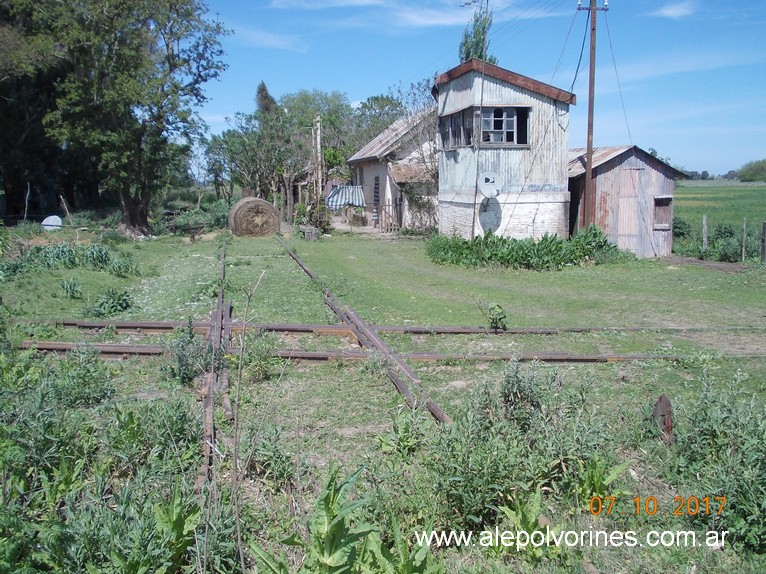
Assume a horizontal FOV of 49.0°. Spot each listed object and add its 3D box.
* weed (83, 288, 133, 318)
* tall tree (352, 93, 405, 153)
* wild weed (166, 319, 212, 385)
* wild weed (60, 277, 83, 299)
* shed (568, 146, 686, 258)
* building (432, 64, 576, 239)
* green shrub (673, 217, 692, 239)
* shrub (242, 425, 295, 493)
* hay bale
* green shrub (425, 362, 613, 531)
[{"bbox_3d":[-3.960,0.223,12.095,0.660,0.360,0.500,-3,8,-18],"label":"weed"},{"bbox_3d":[-0.266,-7.449,47.439,4.000,6.579,4.000,0,7,0],"label":"tall tree"},{"bbox_3d":[-1.862,0.604,7.951,0.420,0.580,0.380,-2,7,-13],"label":"wild weed"},{"bbox_3d":[-5.270,-0.004,14.193,0.360,0.340,0.330,-3,8,-20],"label":"wild weed"},{"bbox_3d":[5.901,-2.330,22.714,3.110,2.835,3.300,-2,8,-15],"label":"shed"},{"bbox_3d":[3.149,-3.334,22.454,2.750,4.824,3.370,-2,7,-12],"label":"building"},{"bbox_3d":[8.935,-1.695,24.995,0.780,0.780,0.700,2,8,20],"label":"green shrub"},{"bbox_3d":[-0.724,1.057,5.275,0.310,0.340,0.280,-1,7,-8],"label":"shrub"},{"bbox_3d":[-4.535,-2.464,29.407,1.500,1.330,1.250,-3,8,-20],"label":"hay bale"},{"bbox_3d":[0.830,0.905,5.104,1.040,0.660,1.100,1,7,9],"label":"green shrub"}]

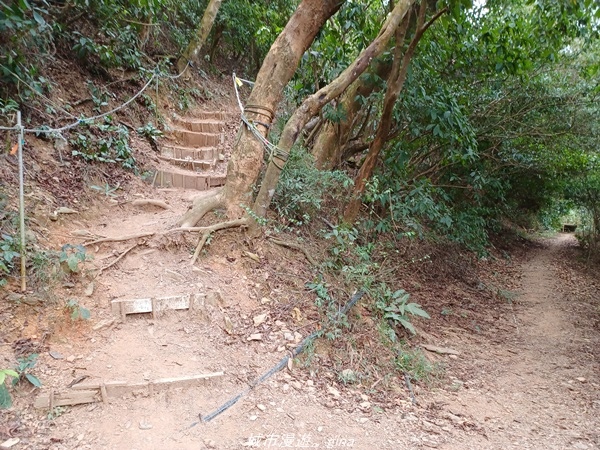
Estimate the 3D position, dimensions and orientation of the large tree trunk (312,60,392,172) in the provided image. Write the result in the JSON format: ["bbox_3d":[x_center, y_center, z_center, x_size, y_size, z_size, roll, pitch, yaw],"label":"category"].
[{"bbox_3d":[0.872,-1.853,7.200,0.550,1.950,0.550,27,2,0],"label":"large tree trunk"}]

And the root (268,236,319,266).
[{"bbox_3d":[-0.071,0.287,4.700,0.520,0.260,0.270,0,3,-10],"label":"root"}]

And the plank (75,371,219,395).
[{"bbox_3d":[-1.153,1.207,3.320,1.100,0.090,0.080,-1,3,-14],"label":"plank"}]

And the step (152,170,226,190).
[{"bbox_3d":[-1.556,-0.626,6.100,1.020,0.230,0.200,-1,3,-15],"label":"step"}]

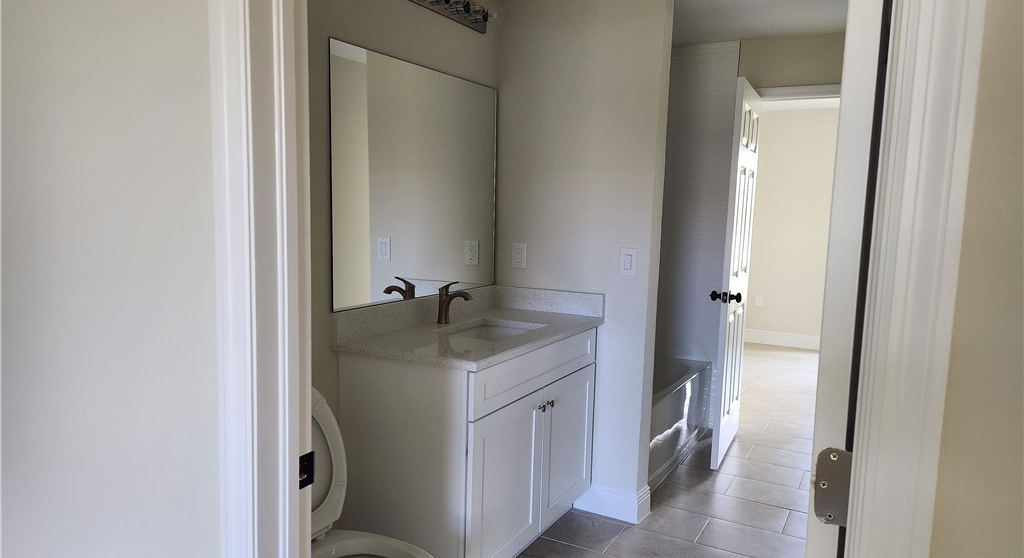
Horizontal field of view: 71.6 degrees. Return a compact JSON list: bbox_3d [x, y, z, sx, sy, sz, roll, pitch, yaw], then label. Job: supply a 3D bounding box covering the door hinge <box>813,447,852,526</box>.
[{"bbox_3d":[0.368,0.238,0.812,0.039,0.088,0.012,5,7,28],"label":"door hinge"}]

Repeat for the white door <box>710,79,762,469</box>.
[{"bbox_3d":[1.296,-0.026,4.072,0.050,2.050,0.755,5,7,25],"label":"white door"}]

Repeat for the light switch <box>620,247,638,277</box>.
[{"bbox_3d":[0.513,-0.073,3.113,0.079,0.121,0.011,5,7,28],"label":"light switch"}]

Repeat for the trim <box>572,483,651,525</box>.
[{"bbox_3d":[0.468,1.016,3.309,0.330,0.133,0.145,5,7,28],"label":"trim"}]

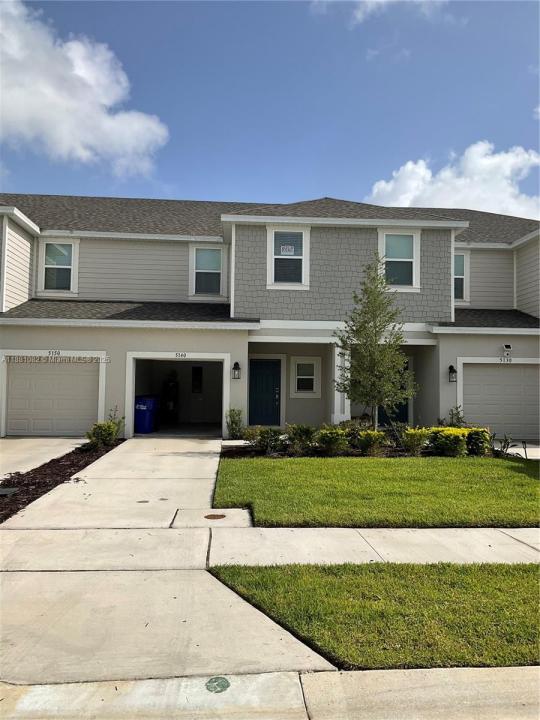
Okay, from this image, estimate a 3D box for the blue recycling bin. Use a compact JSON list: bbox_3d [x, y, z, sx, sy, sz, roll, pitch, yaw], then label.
[{"bbox_3d":[-3.652,1.605,17.766,0.680,1.120,0.800,1,-3,-3],"label":"blue recycling bin"}]

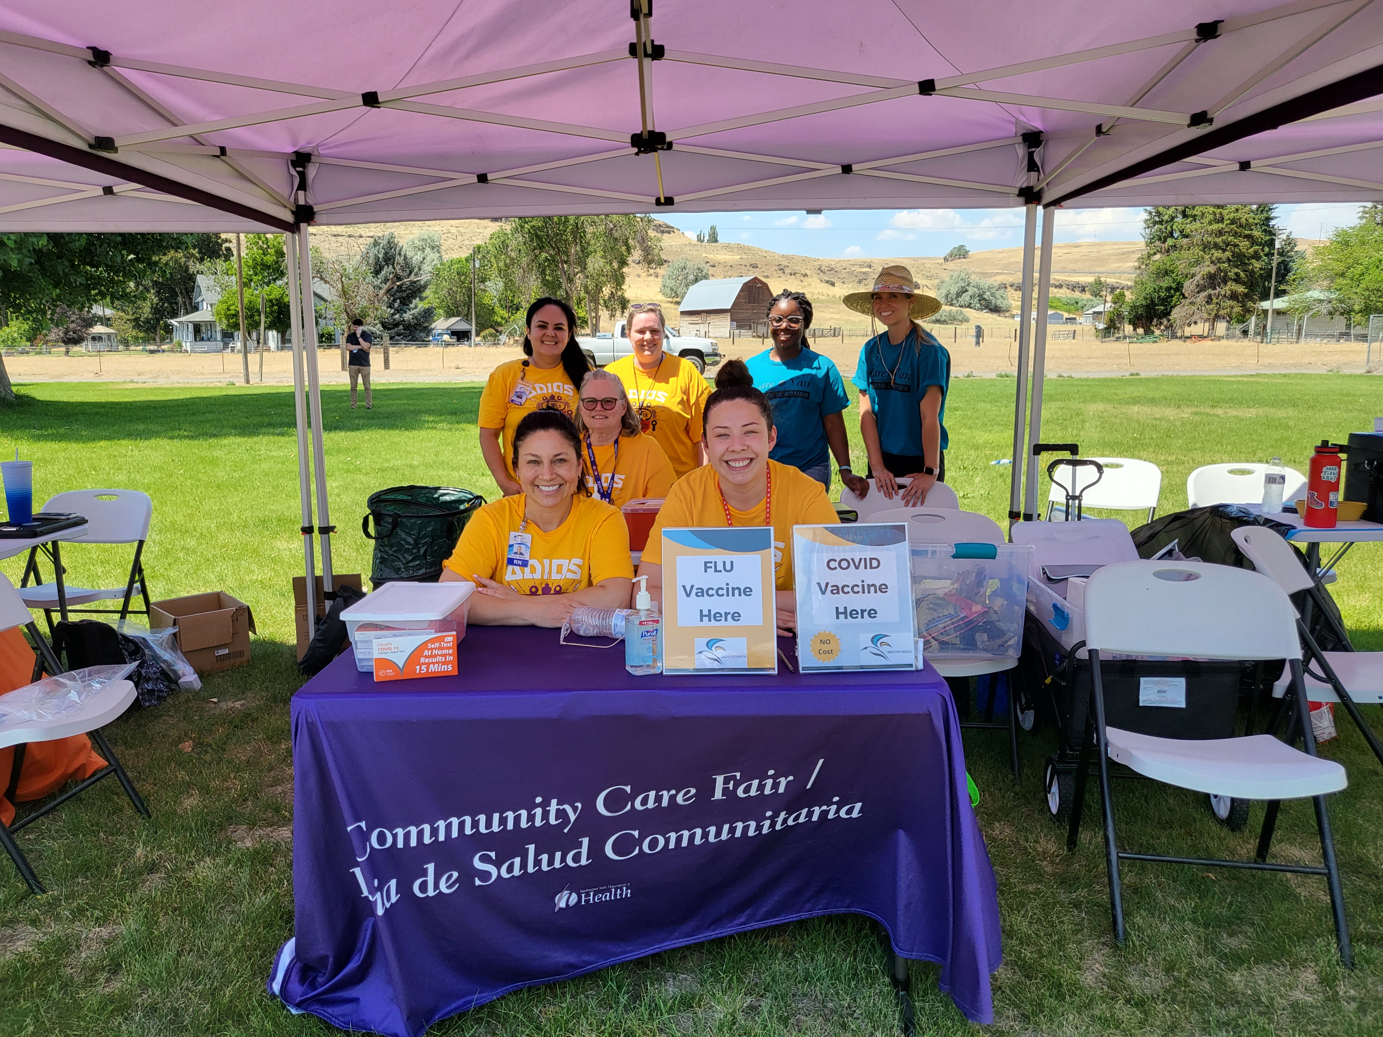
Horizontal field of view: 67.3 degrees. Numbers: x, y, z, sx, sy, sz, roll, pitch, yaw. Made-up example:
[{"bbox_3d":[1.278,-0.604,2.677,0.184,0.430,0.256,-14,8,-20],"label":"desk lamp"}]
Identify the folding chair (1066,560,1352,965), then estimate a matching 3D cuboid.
[{"bbox_3d":[1.220,0.542,2.454,0.485,0.830,0.530,1,10,8],"label":"folding chair"}]

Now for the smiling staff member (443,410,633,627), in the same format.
[{"bbox_3d":[-0.368,0.344,2.613,0.500,1.220,0.680,-1,10,-6],"label":"smiling staff member"}]

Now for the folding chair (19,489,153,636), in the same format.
[{"bbox_3d":[-2.510,0.296,4.136,0.485,0.810,0.520,1,10,8],"label":"folding chair"}]

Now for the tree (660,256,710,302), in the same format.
[{"bbox_3d":[-1.127,-41.595,180.540,9.200,8.200,9.000,0,10,0],"label":"tree"}]

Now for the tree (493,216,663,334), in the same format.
[{"bbox_3d":[-12.290,-27.668,112.000,17.470,16.060,14.560,0,10,0],"label":"tree"}]

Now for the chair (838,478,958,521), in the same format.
[{"bbox_3d":[0.855,0.273,4.274,0.485,0.810,0.520,1,10,6],"label":"chair"}]

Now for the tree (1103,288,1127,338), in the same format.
[{"bbox_3d":[44.036,-21.232,108.000,2.580,5.200,2.470,0,10,0],"label":"tree"}]

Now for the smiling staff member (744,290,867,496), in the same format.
[{"bbox_3d":[0.463,-0.157,4.455,0.500,1.600,0.340,1,10,8],"label":"smiling staff member"}]

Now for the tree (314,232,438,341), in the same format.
[{"bbox_3d":[-31.224,-22.684,102.629,12.300,11.400,11.000,0,10,0],"label":"tree"}]

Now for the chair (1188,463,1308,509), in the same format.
[{"bbox_3d":[2.500,0.207,4.668,0.485,0.810,0.520,3,10,17],"label":"chair"}]

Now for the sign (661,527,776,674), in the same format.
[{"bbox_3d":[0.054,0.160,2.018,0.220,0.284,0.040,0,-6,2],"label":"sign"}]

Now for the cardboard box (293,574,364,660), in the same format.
[{"bbox_3d":[-1.550,0.421,4.519,0.285,0.360,0.260,-2,10,-11],"label":"cardboard box"}]

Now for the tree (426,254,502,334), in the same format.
[{"bbox_3d":[-30.922,-30.331,141.900,10.500,11.800,10.000,0,10,0],"label":"tree"}]

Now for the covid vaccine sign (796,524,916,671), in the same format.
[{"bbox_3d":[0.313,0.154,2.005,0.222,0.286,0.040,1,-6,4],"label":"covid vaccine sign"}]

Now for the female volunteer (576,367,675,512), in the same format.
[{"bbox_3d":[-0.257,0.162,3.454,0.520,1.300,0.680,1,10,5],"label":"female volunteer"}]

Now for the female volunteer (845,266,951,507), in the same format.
[{"bbox_3d":[0.830,-0.146,4.168,0.450,1.640,0.450,3,10,15],"label":"female volunteer"}]

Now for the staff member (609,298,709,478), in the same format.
[{"bbox_3d":[-0.135,-0.128,4.324,0.470,1.550,0.340,0,10,0],"label":"staff member"}]

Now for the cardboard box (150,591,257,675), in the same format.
[{"bbox_3d":[-2.084,0.489,4.446,0.300,0.250,0.320,-9,14,-43],"label":"cardboard box"}]

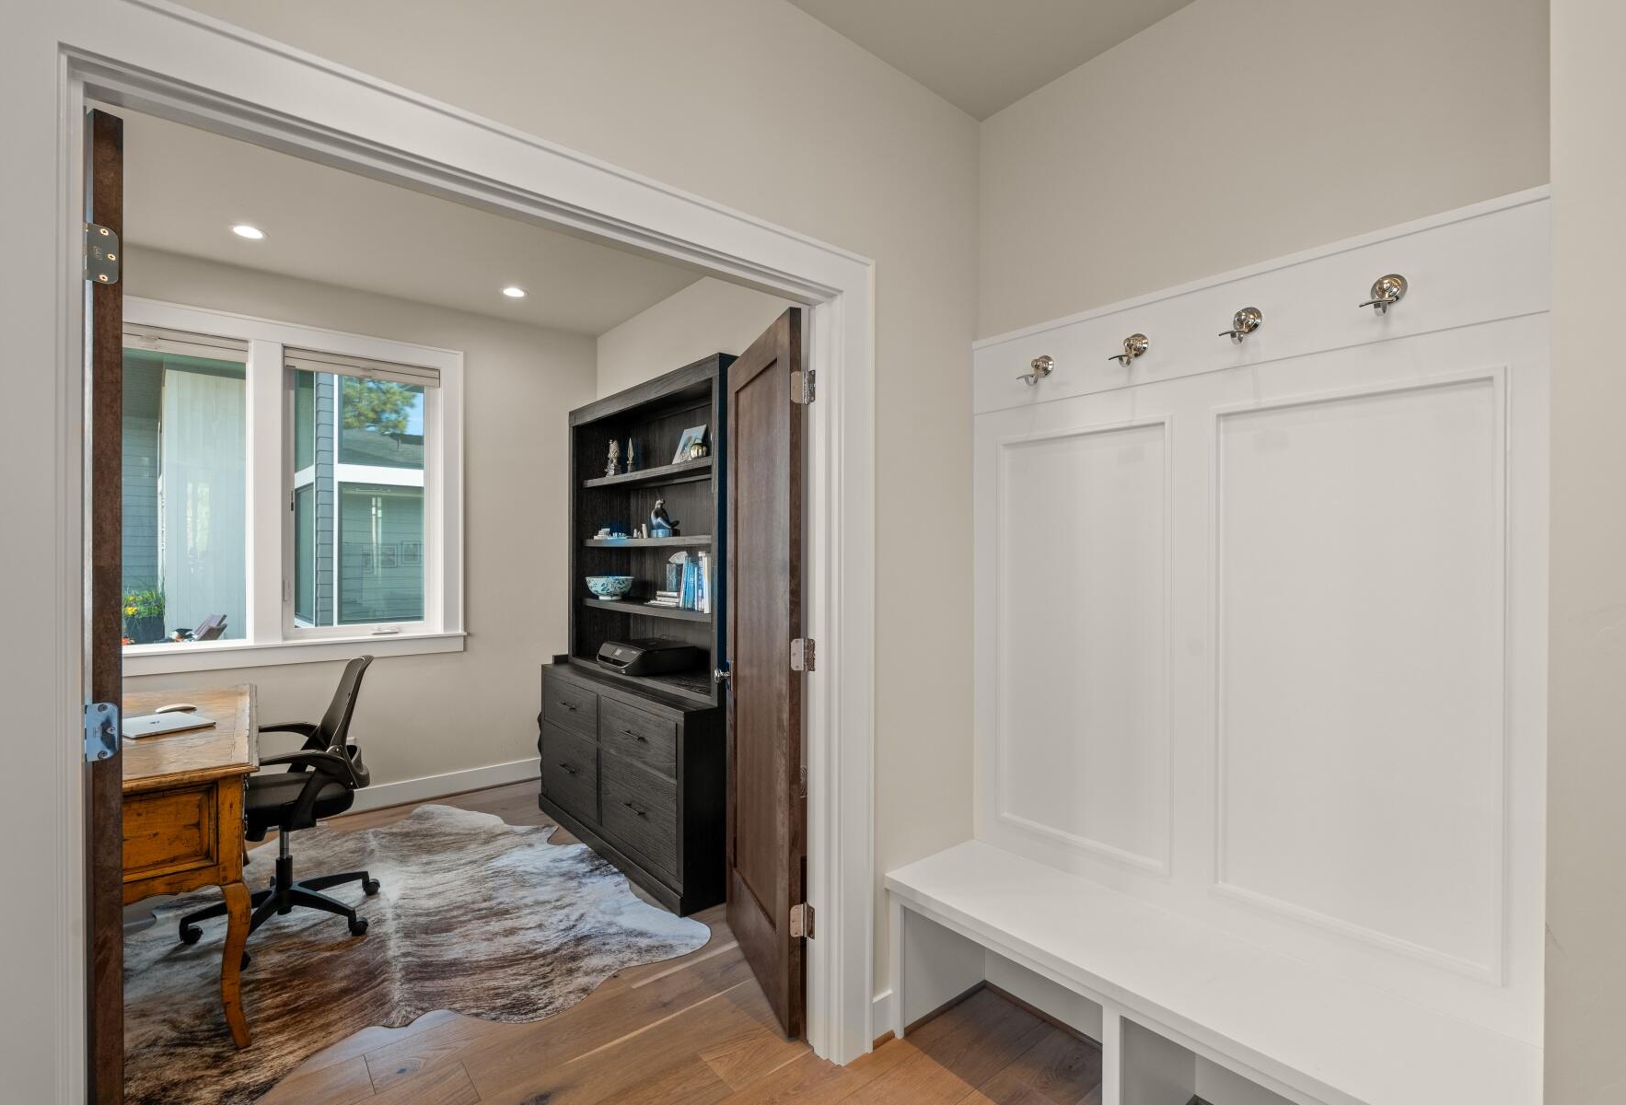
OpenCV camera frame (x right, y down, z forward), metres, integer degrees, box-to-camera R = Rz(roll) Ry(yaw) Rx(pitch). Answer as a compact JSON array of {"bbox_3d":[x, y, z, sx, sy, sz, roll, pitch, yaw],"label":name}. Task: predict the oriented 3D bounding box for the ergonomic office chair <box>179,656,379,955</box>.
[{"bbox_3d":[-1.904,0.877,2.672,0.600,0.960,0.610,0,0,-40],"label":"ergonomic office chair"}]

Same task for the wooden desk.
[{"bbox_3d":[-2.293,0.972,2.358,0.800,0.770,1.550,0,0,-38],"label":"wooden desk"}]

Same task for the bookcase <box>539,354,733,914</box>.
[{"bbox_3d":[-0.770,0.297,3.510,0.540,2.120,1.500,0,0,-40],"label":"bookcase"}]

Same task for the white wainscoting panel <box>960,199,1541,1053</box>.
[{"bbox_3d":[0.935,0.122,1.808,0.040,1.570,1.325,0,0,-40],"label":"white wainscoting panel"}]

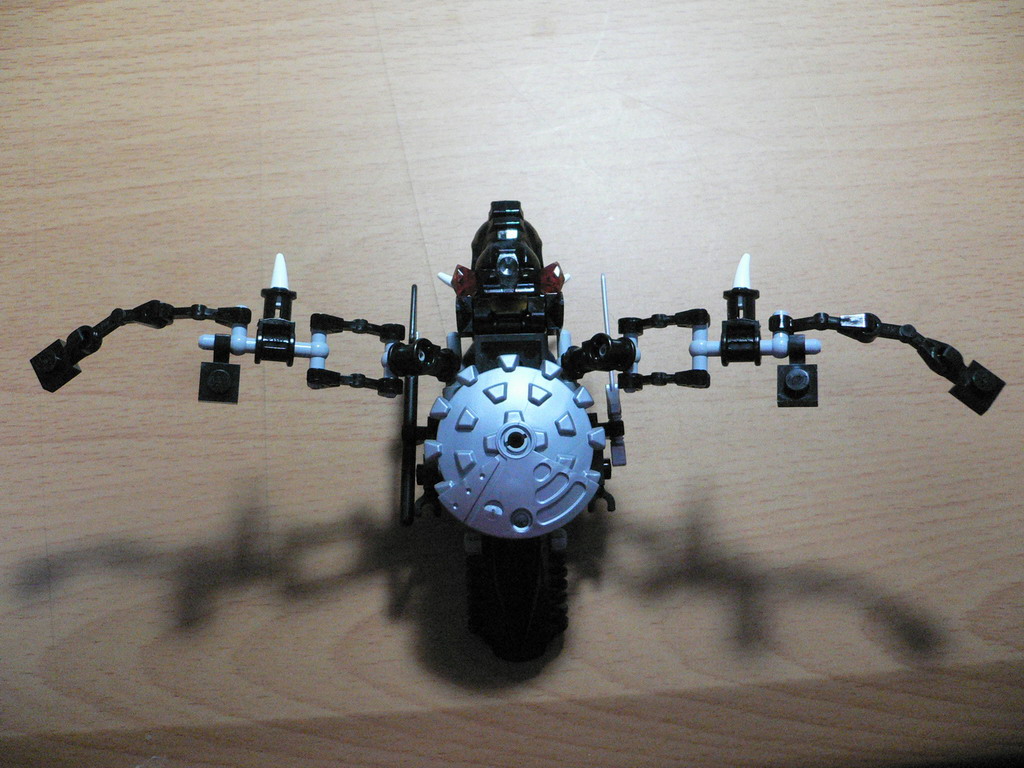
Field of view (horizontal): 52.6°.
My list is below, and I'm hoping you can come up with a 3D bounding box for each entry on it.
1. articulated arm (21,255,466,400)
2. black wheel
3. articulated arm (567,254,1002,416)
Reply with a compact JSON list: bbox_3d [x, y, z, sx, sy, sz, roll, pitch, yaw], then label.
[{"bbox_3d":[-0.054,-0.011,0.215,0.086,0.018,0.033,0,74,0],"label":"articulated arm"},{"bbox_3d":[0.001,0.045,0.234,0.022,0.035,0.035,0,74,0],"label":"black wheel"},{"bbox_3d":[0.054,-0.010,0.212,0.086,0.021,0.036,0,74,0],"label":"articulated arm"}]

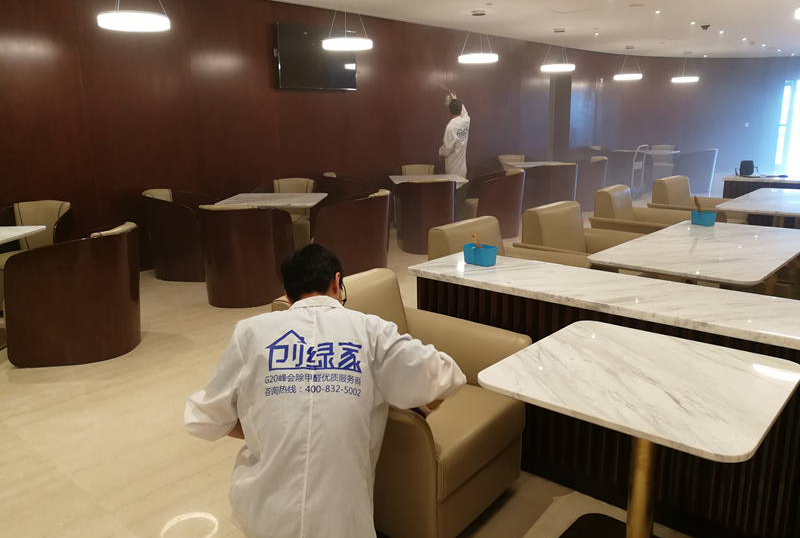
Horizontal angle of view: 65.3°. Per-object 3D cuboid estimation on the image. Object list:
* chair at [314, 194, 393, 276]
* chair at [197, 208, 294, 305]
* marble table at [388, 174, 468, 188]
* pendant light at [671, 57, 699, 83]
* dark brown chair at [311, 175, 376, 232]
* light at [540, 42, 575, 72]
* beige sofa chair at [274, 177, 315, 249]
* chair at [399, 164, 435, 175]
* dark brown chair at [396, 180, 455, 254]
[{"bbox_3d":[-0.434,-0.314,5.782,0.670,0.800,0.670,0,13,2],"label":"chair"},{"bbox_3d":[-1.262,-0.156,5.159,0.670,0.800,0.670,1,13,8],"label":"chair"},{"bbox_3d":[0.392,-0.876,8.730,1.000,0.732,1.000,-2,13,-3],"label":"marble table"},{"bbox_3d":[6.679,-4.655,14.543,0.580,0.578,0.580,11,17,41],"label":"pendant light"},{"bbox_3d":[-0.609,-0.708,7.455,0.670,0.800,0.670,1,13,8],"label":"dark brown chair"},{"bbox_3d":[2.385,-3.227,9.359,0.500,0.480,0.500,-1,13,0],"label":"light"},{"bbox_3d":[-1.252,-0.658,7.547,0.620,0.800,0.670,-1,13,2],"label":"beige sofa chair"},{"bbox_3d":[0.312,-1.201,9.763,0.620,0.800,0.670,-3,13,-7],"label":"chair"},{"bbox_3d":[0.273,-0.631,7.296,0.620,0.800,0.670,-3,13,-7],"label":"dark brown chair"}]

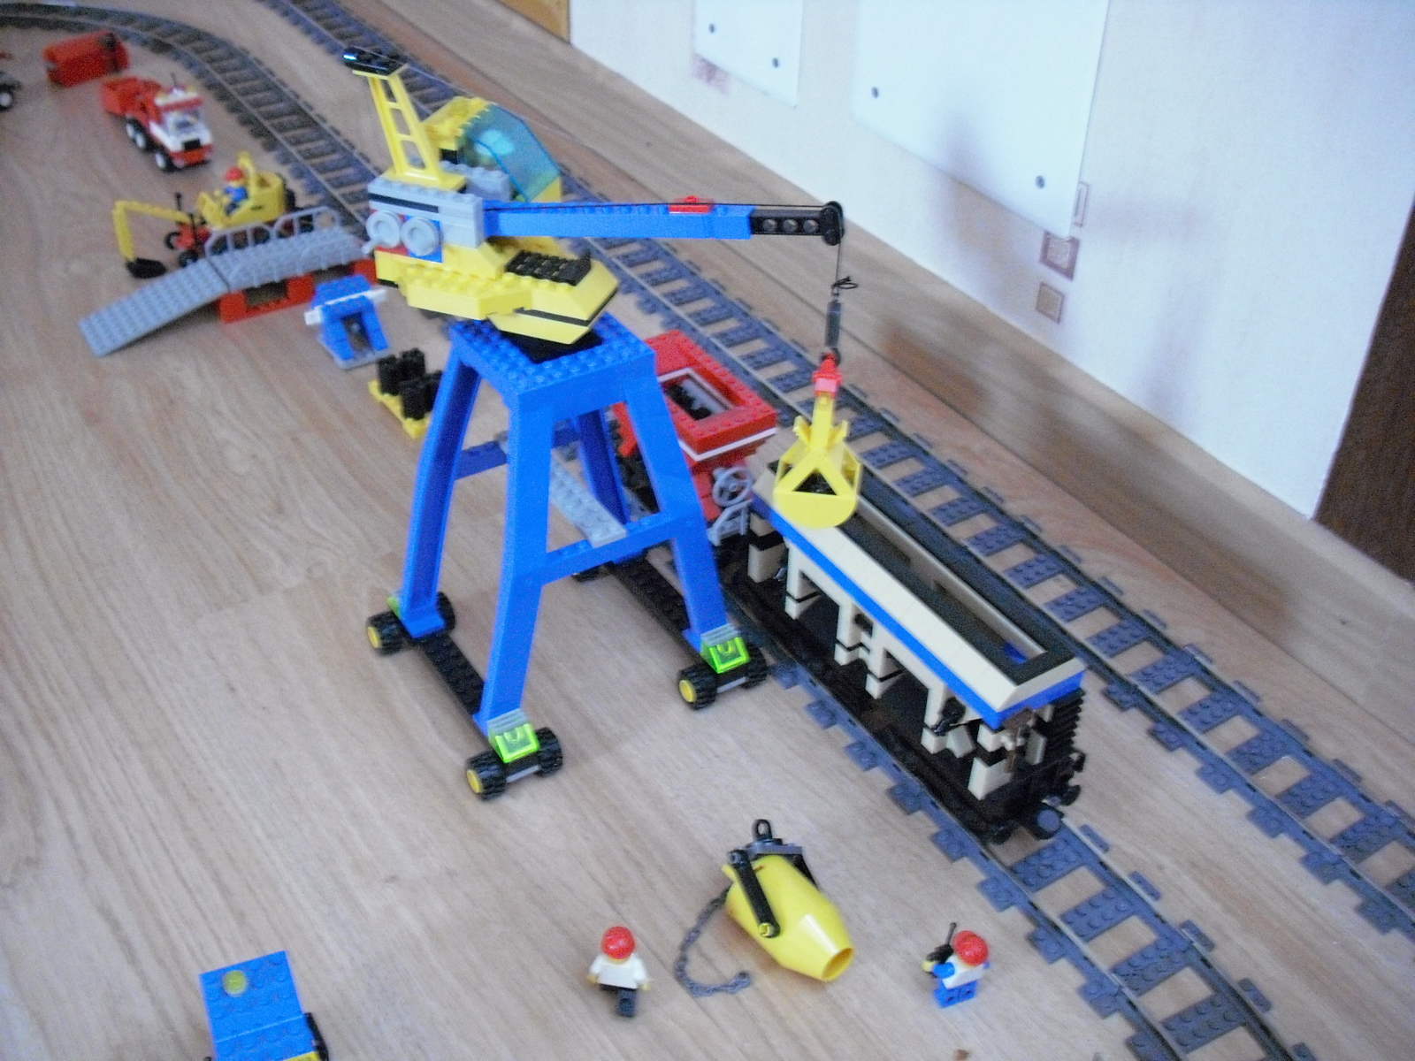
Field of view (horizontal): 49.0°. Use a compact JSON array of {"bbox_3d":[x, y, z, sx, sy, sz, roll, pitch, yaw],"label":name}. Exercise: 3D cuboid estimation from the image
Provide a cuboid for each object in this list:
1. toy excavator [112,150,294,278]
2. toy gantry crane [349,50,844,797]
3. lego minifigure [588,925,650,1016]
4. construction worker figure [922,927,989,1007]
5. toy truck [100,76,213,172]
[{"bbox_3d":[-0.358,-0.235,1.124,0.141,0.068,0.042,-23,45,-27],"label":"toy excavator"},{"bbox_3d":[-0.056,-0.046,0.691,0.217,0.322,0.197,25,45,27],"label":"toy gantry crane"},{"bbox_3d":[-0.036,0.180,0.636,0.026,0.041,0.017,5,39,5],"label":"lego minifigure"},{"bbox_3d":[0.102,0.177,0.641,0.025,0.042,0.018,-12,41,-15],"label":"construction worker figure"},{"bbox_3d":[-0.446,-0.341,1.261,0.042,0.057,0.117,-26,47,-29],"label":"toy truck"}]

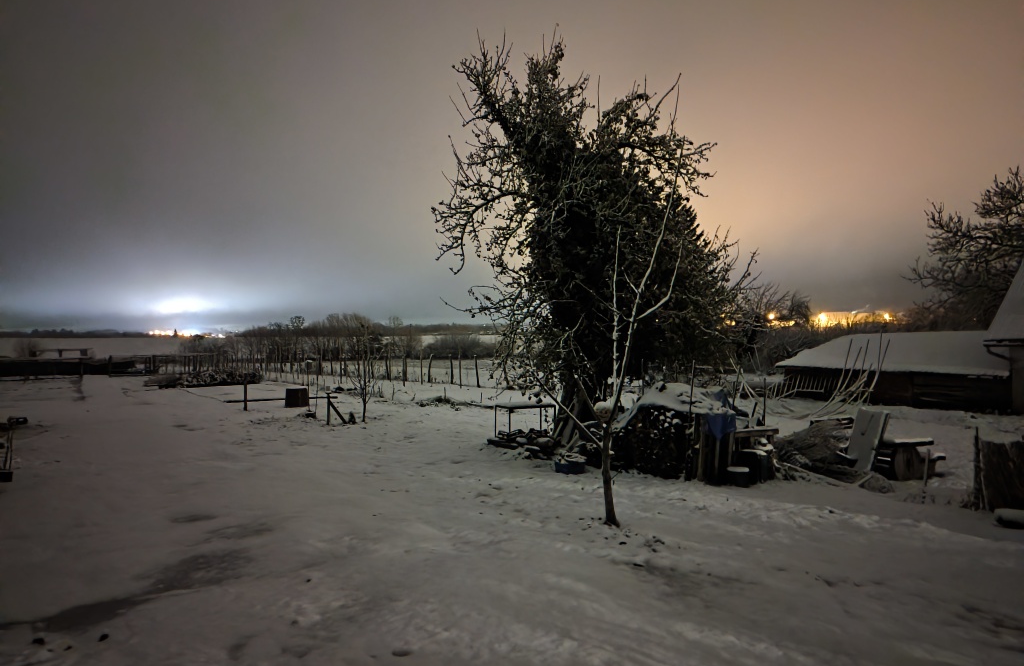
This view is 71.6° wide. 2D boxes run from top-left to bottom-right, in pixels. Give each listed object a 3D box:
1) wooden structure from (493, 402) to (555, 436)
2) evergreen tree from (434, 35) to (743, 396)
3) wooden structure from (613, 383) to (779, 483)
[{"bbox_3d":[0.330,2.020,15.600,1.250,0.780,0.750,0,0,-31],"label":"wooden structure"},{"bbox_3d":[1.750,-2.100,16.300,6.800,9.000,6.000,0,0,0],"label":"evergreen tree"},{"bbox_3d":[3.200,1.700,12.400,1.900,1.400,2.000,0,0,-44],"label":"wooden structure"}]

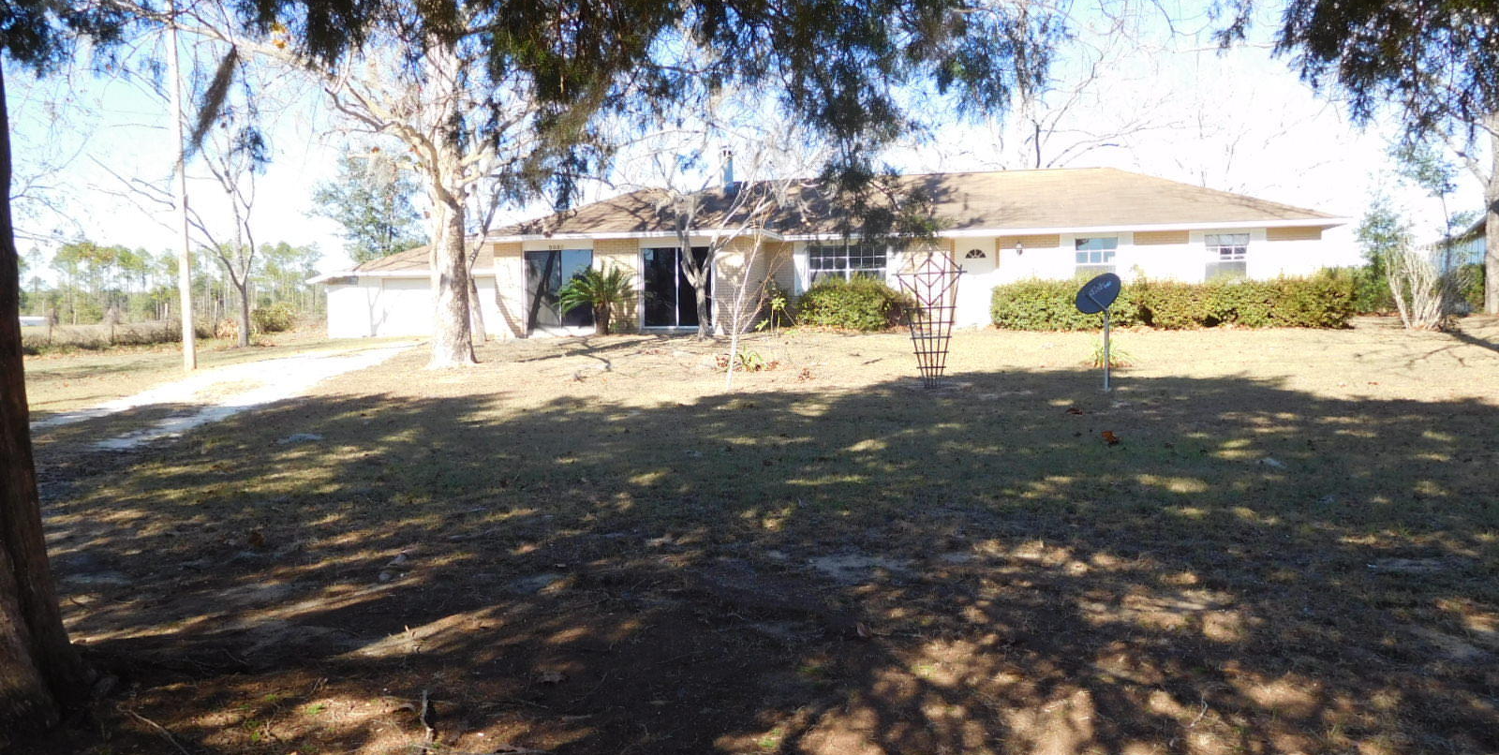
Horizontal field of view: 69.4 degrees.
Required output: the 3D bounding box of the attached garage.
[{"bbox_3d":[-11.250,-3.460,41.460,7.800,3.700,7.200,0,3,14],"label":"attached garage"}]

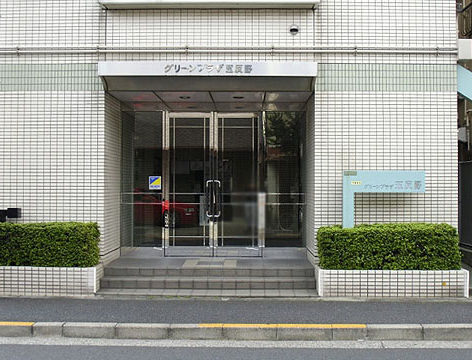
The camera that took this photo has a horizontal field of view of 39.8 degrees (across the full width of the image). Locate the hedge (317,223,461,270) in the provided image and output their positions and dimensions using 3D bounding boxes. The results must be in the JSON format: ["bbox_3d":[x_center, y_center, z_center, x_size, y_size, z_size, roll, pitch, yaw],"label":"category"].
[{"bbox_3d":[2.075,0.920,9.130,1.960,0.630,0.660,0,-1,1],"label":"hedge"}]

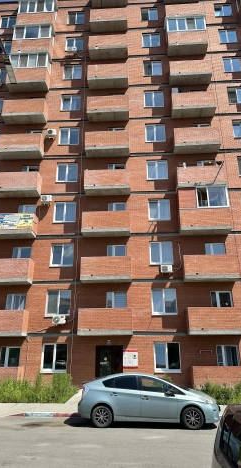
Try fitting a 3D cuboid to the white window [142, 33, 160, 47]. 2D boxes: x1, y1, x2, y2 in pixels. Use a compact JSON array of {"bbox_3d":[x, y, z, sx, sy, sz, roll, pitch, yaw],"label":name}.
[{"bbox_3d":[2.413,-15.254,25.614,1.390,1.453,0.140,-1,-20,3],"label":"white window"}]

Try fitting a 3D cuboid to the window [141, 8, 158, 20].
[{"bbox_3d":[2.467,-18.164,26.901,1.373,1.413,0.150,-1,-20,3],"label":"window"}]

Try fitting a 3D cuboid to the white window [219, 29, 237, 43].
[{"bbox_3d":[8.380,-15.390,25.313,1.390,1.453,0.140,-1,-20,3],"label":"white window"}]

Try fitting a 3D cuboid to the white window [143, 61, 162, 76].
[{"bbox_3d":[2.424,-12.516,24.598,1.390,1.453,0.140,-1,-20,3],"label":"white window"}]

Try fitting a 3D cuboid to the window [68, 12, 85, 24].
[{"bbox_3d":[-3.666,-18.029,27.201,1.384,1.413,0.150,-1,-20,3],"label":"window"}]

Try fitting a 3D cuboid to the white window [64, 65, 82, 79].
[{"bbox_3d":[-3.644,-12.378,24.905,1.390,1.453,0.140,-1,-20,3],"label":"white window"}]

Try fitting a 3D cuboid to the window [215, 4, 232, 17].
[{"bbox_3d":[8.148,-17.585,25.638,1.299,1.319,0.160,-1,-20,3],"label":"window"}]

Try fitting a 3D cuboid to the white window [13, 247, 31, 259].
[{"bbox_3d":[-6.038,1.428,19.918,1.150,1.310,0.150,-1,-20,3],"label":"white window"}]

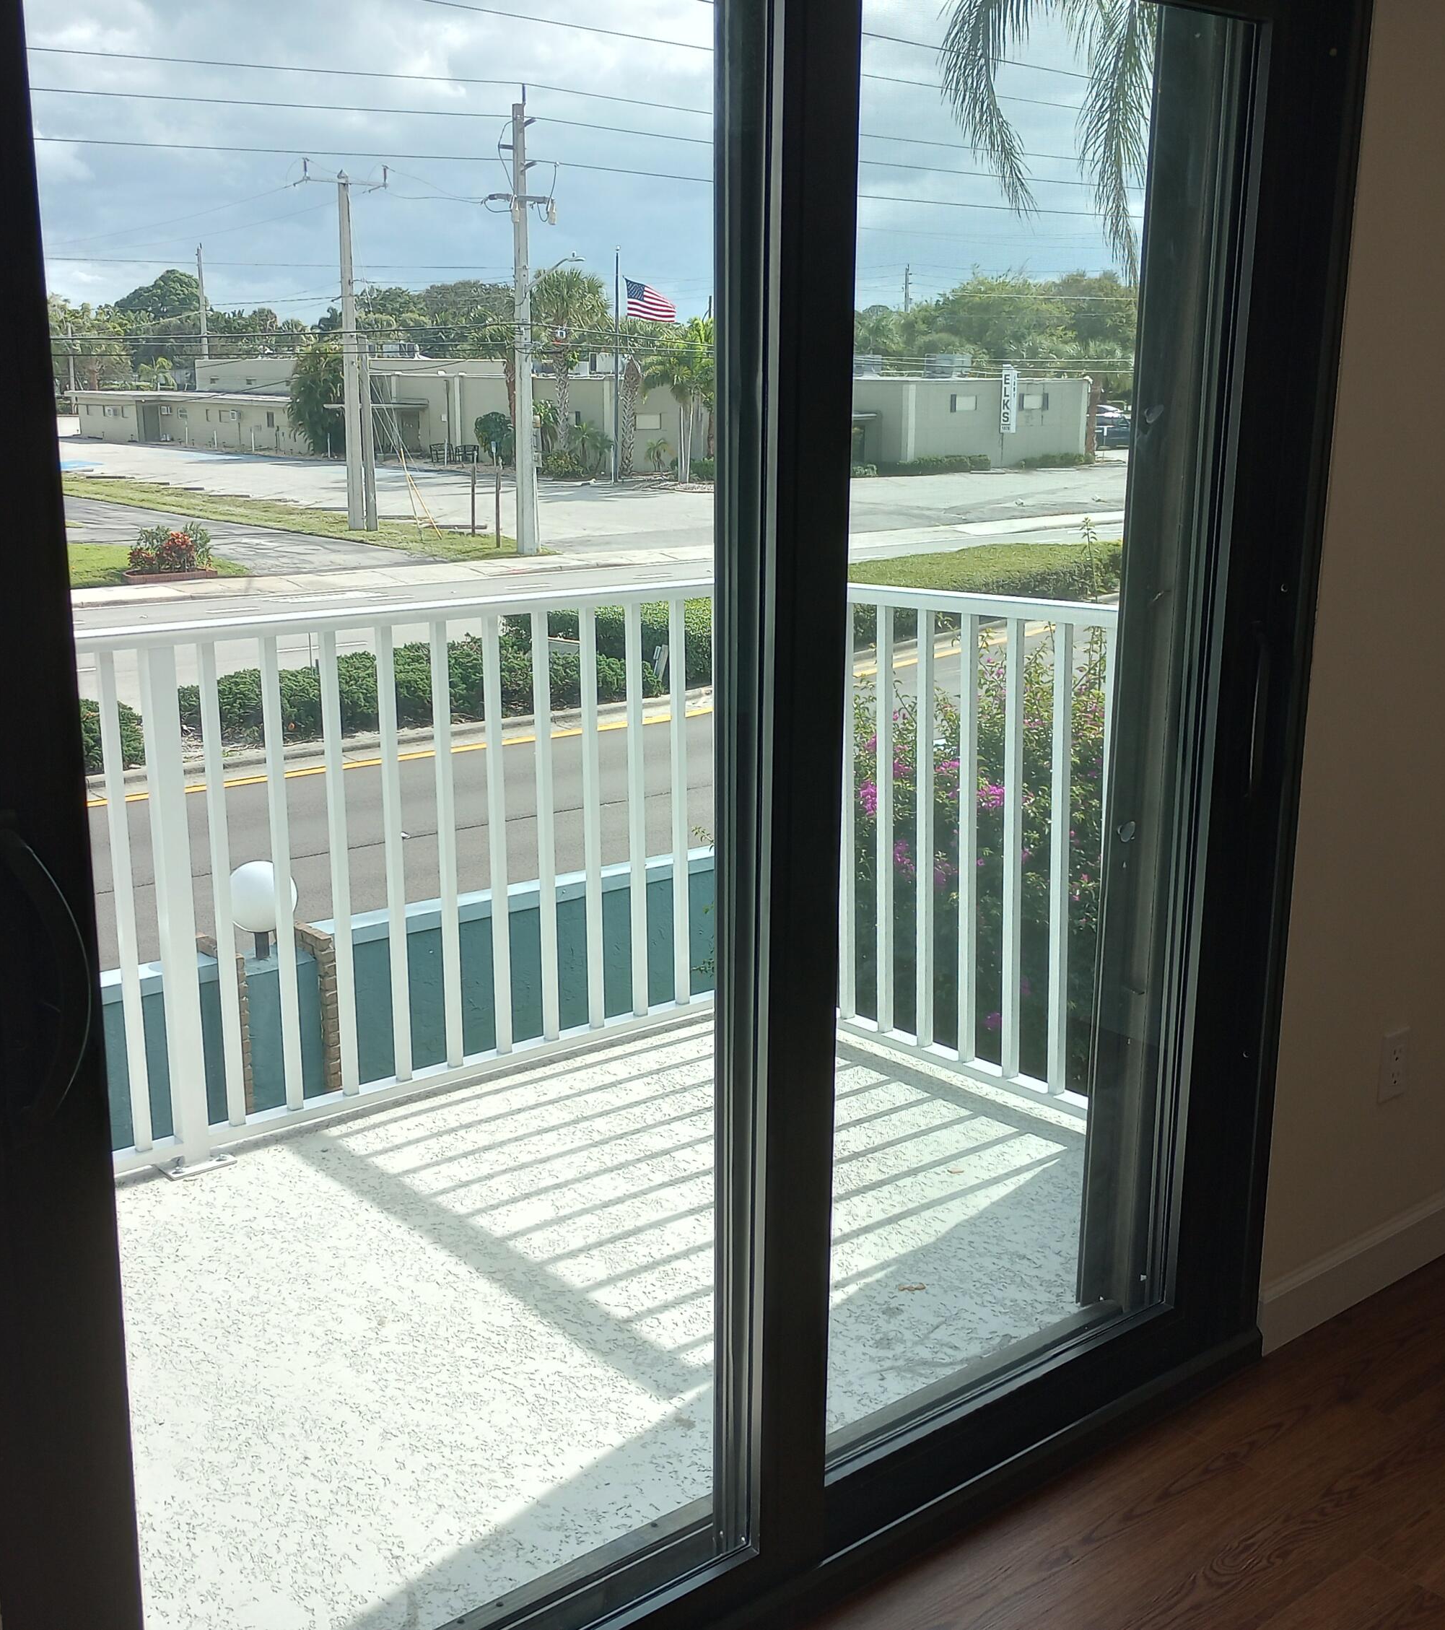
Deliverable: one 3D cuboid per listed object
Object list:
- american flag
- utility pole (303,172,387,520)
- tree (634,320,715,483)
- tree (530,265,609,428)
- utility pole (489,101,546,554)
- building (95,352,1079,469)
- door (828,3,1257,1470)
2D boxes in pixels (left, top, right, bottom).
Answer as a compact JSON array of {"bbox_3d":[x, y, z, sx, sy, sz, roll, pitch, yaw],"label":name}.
[{"bbox_3d":[-2.767,-19.769,67.500,2.100,1.750,0.400,1,13,0],"label":"american flag"},{"bbox_3d":[-10.454,-13.302,50.325,2.600,10.085,0.600,-10,17,-38],"label":"utility pole"},{"bbox_3d":[-1.444,-15.876,67.293,3.800,6.067,3.600,1,13,0],"label":"tree"},{"bbox_3d":[-6.508,-19.230,74.120,3.500,7.548,3.400,1,13,0],"label":"tree"},{"bbox_3d":[-4.989,-12.111,44.218,1.700,11.004,0.600,-10,17,-38],"label":"utility pole"},{"bbox_3d":[-9.116,-23.256,100.000,30.000,5.200,48.000,-12,18,-41],"label":"building"},{"bbox_3d":[0.389,-0.091,2.197,0.780,1.880,0.060,-10,17,-37],"label":"door"}]

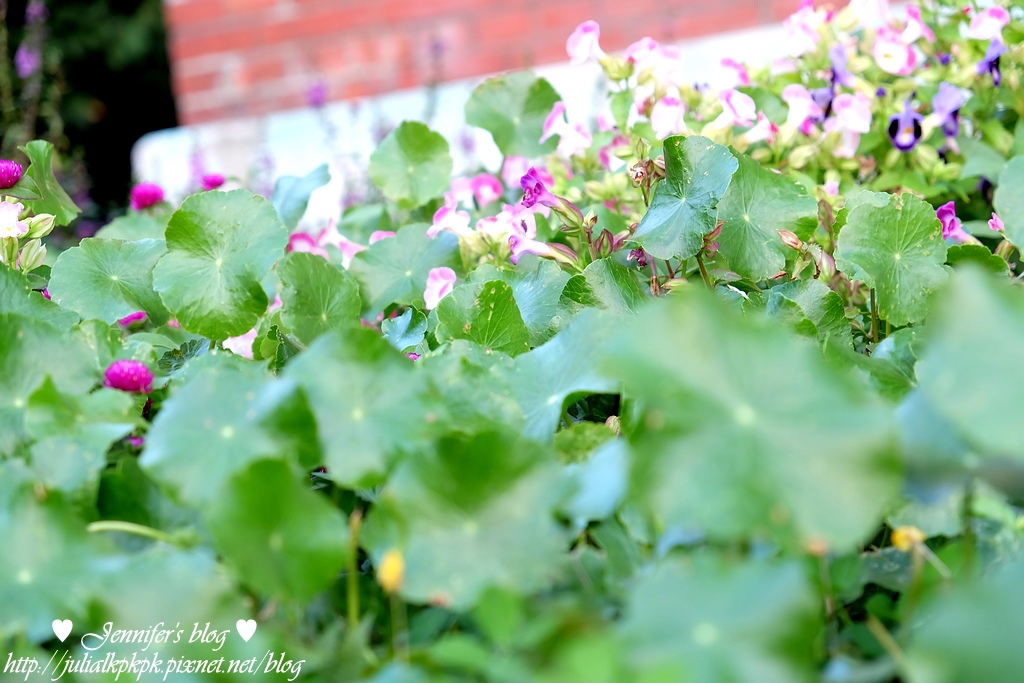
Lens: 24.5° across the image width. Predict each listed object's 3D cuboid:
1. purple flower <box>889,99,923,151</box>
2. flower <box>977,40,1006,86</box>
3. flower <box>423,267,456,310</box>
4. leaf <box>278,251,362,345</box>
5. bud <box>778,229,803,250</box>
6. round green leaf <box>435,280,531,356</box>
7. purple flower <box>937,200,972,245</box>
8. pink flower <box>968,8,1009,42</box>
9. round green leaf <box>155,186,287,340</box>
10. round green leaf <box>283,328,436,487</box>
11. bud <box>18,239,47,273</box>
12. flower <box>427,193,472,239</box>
[{"bbox_3d":[0.266,-0.145,1.590,0.023,0.031,0.023,-4,1,-3],"label":"purple flower"},{"bbox_3d":[0.349,-0.203,1.720,0.020,0.032,0.023,-15,17,-42],"label":"flower"},{"bbox_3d":[-0.043,-0.031,1.400,0.023,0.027,0.022,-1,-9,18],"label":"flower"},{"bbox_3d":[-0.110,-0.025,1.360,0.049,0.056,0.014,0,-22,0],"label":"leaf"},{"bbox_3d":[0.162,-0.059,1.370,0.018,0.007,0.007,38,0,-9],"label":"bud"},{"bbox_3d":[-0.015,-0.010,1.260,0.052,0.054,0.022,-5,-24,-2],"label":"round green leaf"},{"bbox_3d":[0.281,-0.076,1.500,0.020,0.025,0.025,9,-6,39],"label":"purple flower"},{"bbox_3d":[0.307,-0.205,1.520,0.026,0.024,0.022,2,16,24],"label":"pink flower"},{"bbox_3d":[-0.165,-0.044,1.340,0.077,0.090,0.025,-5,-20,-4],"label":"round green leaf"},{"bbox_3d":[-0.067,0.029,1.030,0.067,0.068,0.025,-5,-19,-2],"label":"round green leaf"},{"bbox_3d":[-0.296,-0.053,1.460,0.014,0.019,0.014,24,9,0],"label":"bud"},{"bbox_3d":[-0.036,-0.074,1.380,0.026,0.027,0.024,8,19,41],"label":"flower"}]

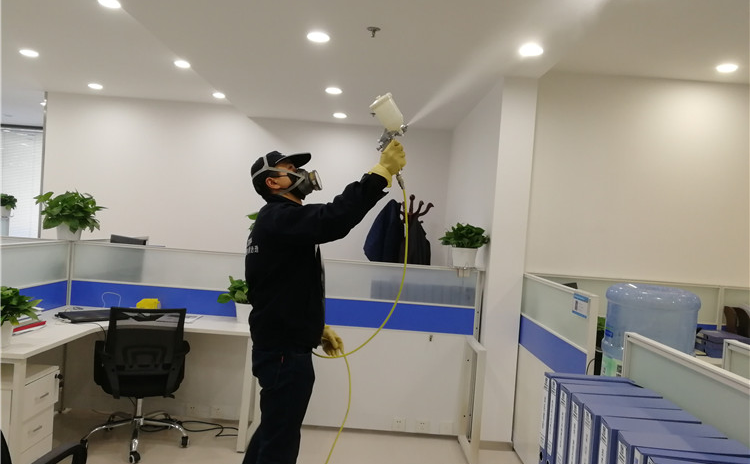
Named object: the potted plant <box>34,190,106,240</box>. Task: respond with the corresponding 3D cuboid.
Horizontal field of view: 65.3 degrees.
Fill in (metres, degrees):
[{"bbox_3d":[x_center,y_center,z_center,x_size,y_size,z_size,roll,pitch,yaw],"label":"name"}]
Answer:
[{"bbox_3d":[-2.135,-0.123,4.100,0.460,0.335,0.400,4,1,0],"label":"potted plant"}]

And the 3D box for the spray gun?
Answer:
[{"bbox_3d":[0.074,-0.388,2.480,0.185,0.360,0.110,-35,0,0],"label":"spray gun"}]

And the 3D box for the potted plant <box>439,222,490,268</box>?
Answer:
[{"bbox_3d":[0.626,0.087,4.090,0.350,0.310,0.300,4,1,0],"label":"potted plant"}]

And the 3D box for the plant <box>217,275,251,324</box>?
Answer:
[{"bbox_3d":[-0.881,0.449,3.950,0.350,0.335,0.330,4,1,0],"label":"plant"}]

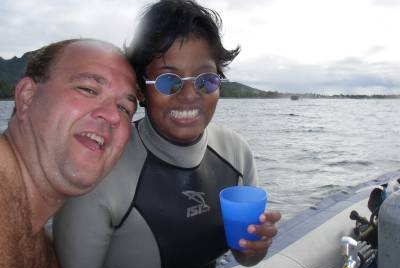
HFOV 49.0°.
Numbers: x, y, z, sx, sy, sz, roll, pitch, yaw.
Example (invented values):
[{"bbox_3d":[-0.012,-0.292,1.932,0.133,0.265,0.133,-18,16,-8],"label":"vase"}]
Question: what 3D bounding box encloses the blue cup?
[{"bbox_3d":[0.073,0.144,0.744,0.079,0.088,0.079,0,12,0],"label":"blue cup"}]

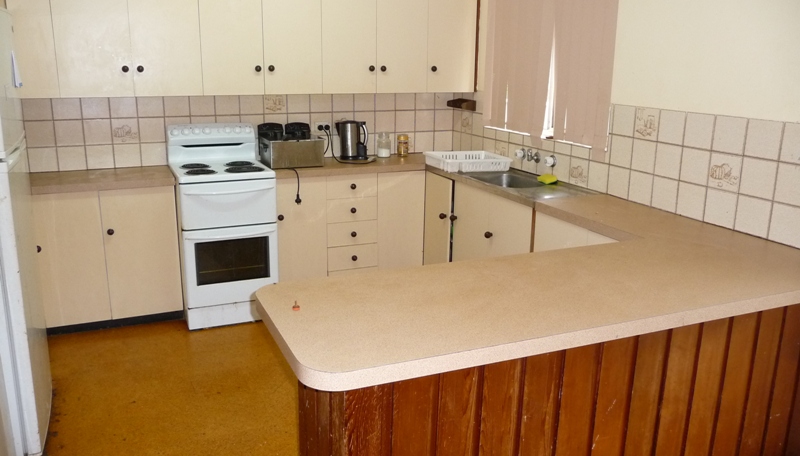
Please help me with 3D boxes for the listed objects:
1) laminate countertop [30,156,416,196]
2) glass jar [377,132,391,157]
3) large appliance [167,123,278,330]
[{"bbox_3d":[-0.987,-0.351,4.004,2.330,0.047,0.452,-6,16,-23],"label":"laminate countertop"},{"bbox_3d":[-0.108,-0.574,4.469,0.090,0.167,0.090,1,15,0],"label":"glass jar"},{"bbox_3d":[-1.083,-0.039,3.963,0.540,1.135,0.575,-6,16,-23],"label":"large appliance"}]

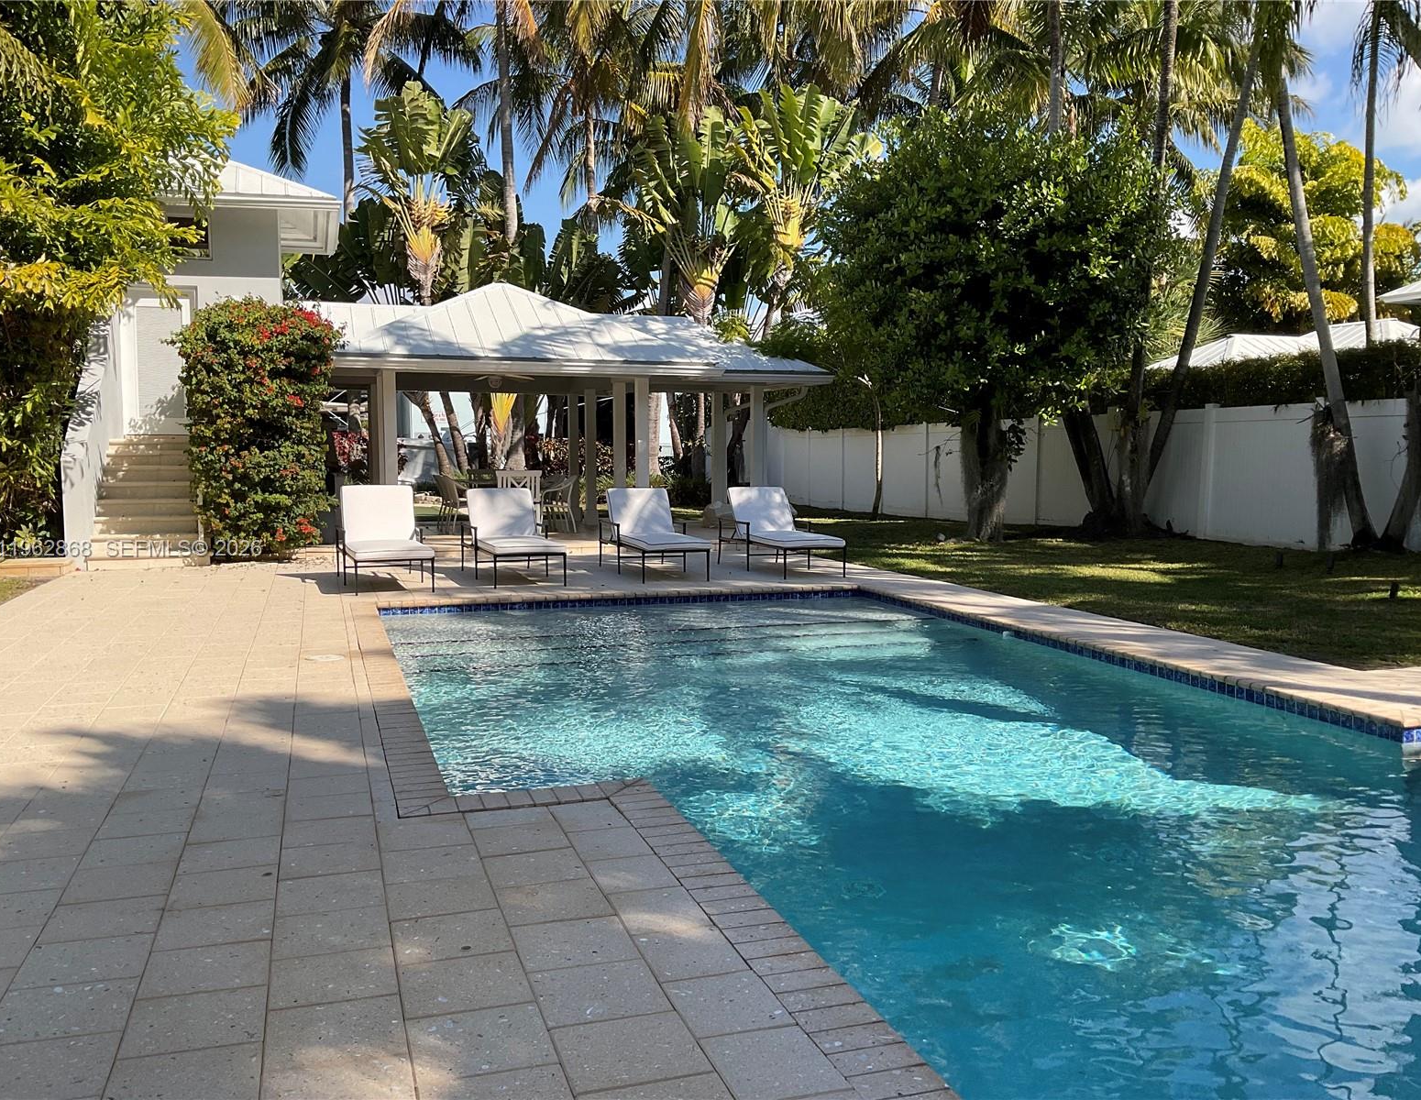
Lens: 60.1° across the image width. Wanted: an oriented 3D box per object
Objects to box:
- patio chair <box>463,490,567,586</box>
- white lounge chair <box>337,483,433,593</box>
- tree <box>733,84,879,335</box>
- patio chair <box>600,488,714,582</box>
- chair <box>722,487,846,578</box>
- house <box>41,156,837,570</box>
[{"bbox_3d":[-2.054,-0.178,12.715,0.763,0.940,1.887,-2,5,-20],"label":"patio chair"},{"bbox_3d":[-3.224,-0.132,12.123,0.763,0.940,1.887,-2,5,-21],"label":"white lounge chair"},{"bbox_3d":[2.148,-5.804,28.387,2.800,9.453,2.700,-1,5,-18],"label":"tree"},{"bbox_3d":[-0.623,-0.218,13.240,0.763,0.940,1.887,-1,5,-18],"label":"patio chair"},{"bbox_3d":[0.764,-0.243,13.566,0.763,0.940,1.887,-2,5,-20],"label":"chair"},{"bbox_3d":[-3.715,-2.934,17.961,10.257,5.589,6.838,-1,5,-18],"label":"house"}]

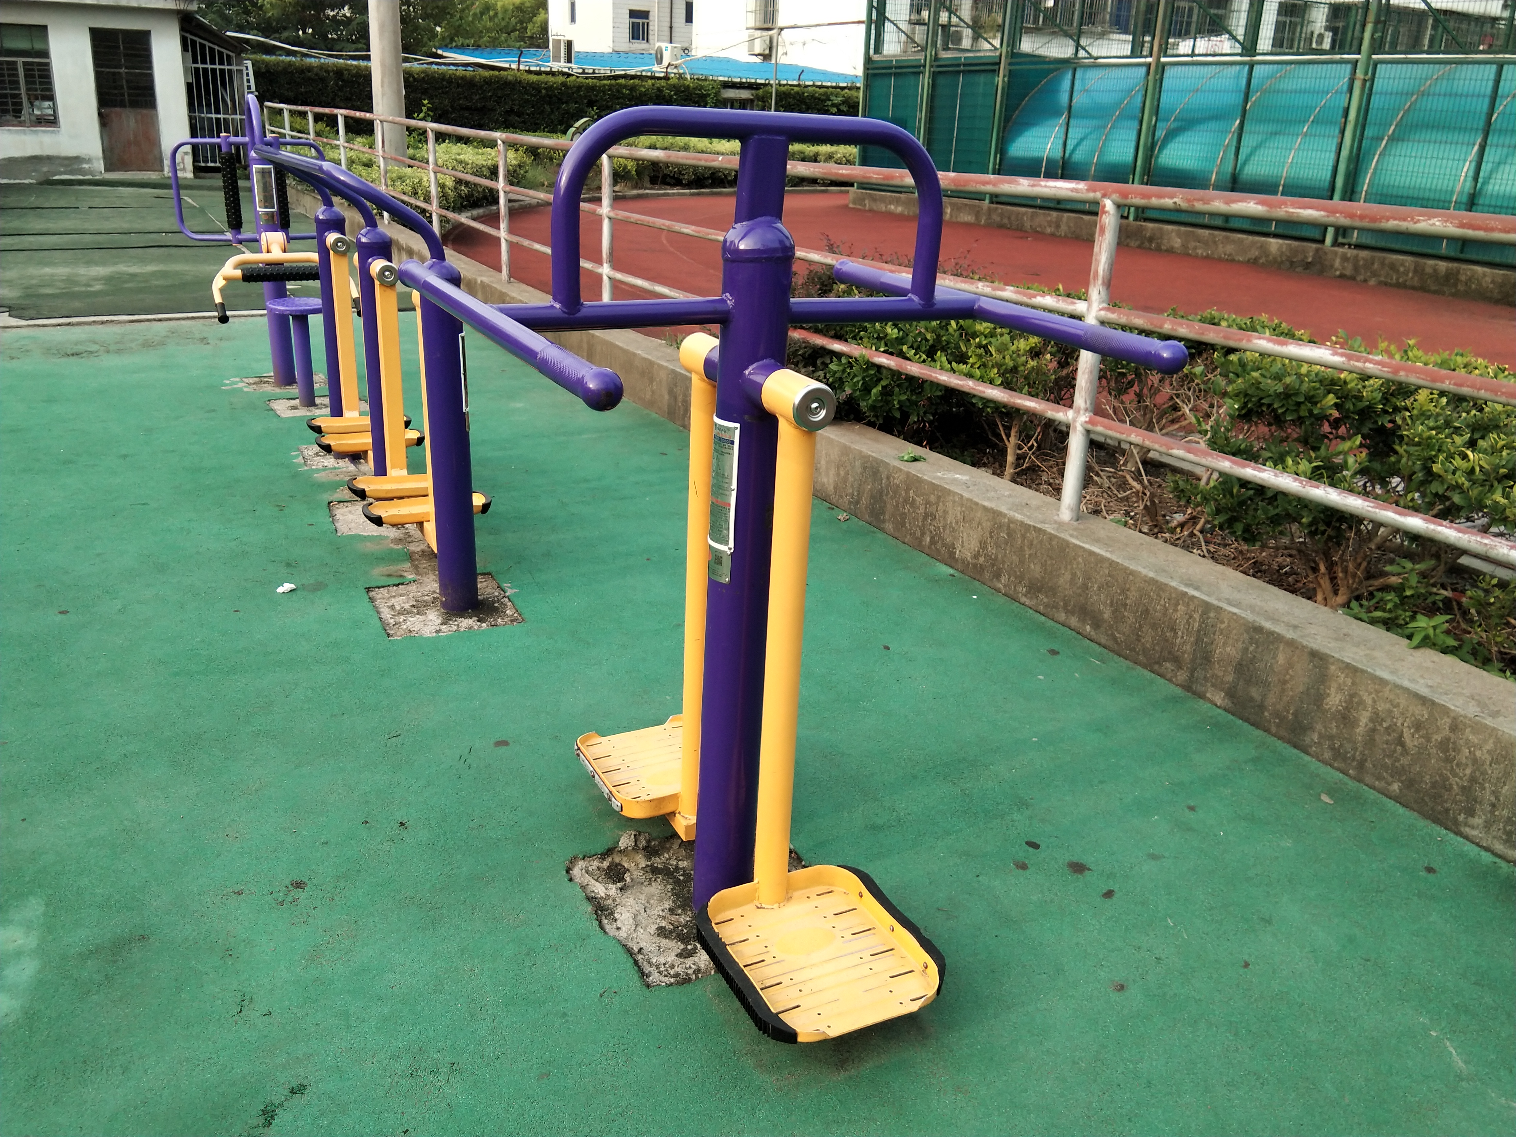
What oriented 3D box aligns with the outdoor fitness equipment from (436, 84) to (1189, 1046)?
[{"bbox_3d":[-0.015,-0.036,2.433,0.930,1.515,1.120,-8,22,-26],"label":"outdoor fitness equipment"}]

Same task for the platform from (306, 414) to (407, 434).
[{"bbox_3d":[-1.609,-0.579,5.448,0.390,0.055,0.160,-8,22,-26],"label":"platform"}]

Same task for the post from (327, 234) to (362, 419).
[{"bbox_3d":[-1.635,-0.928,5.388,0.080,0.750,0.120,-8,22,-26],"label":"post"}]

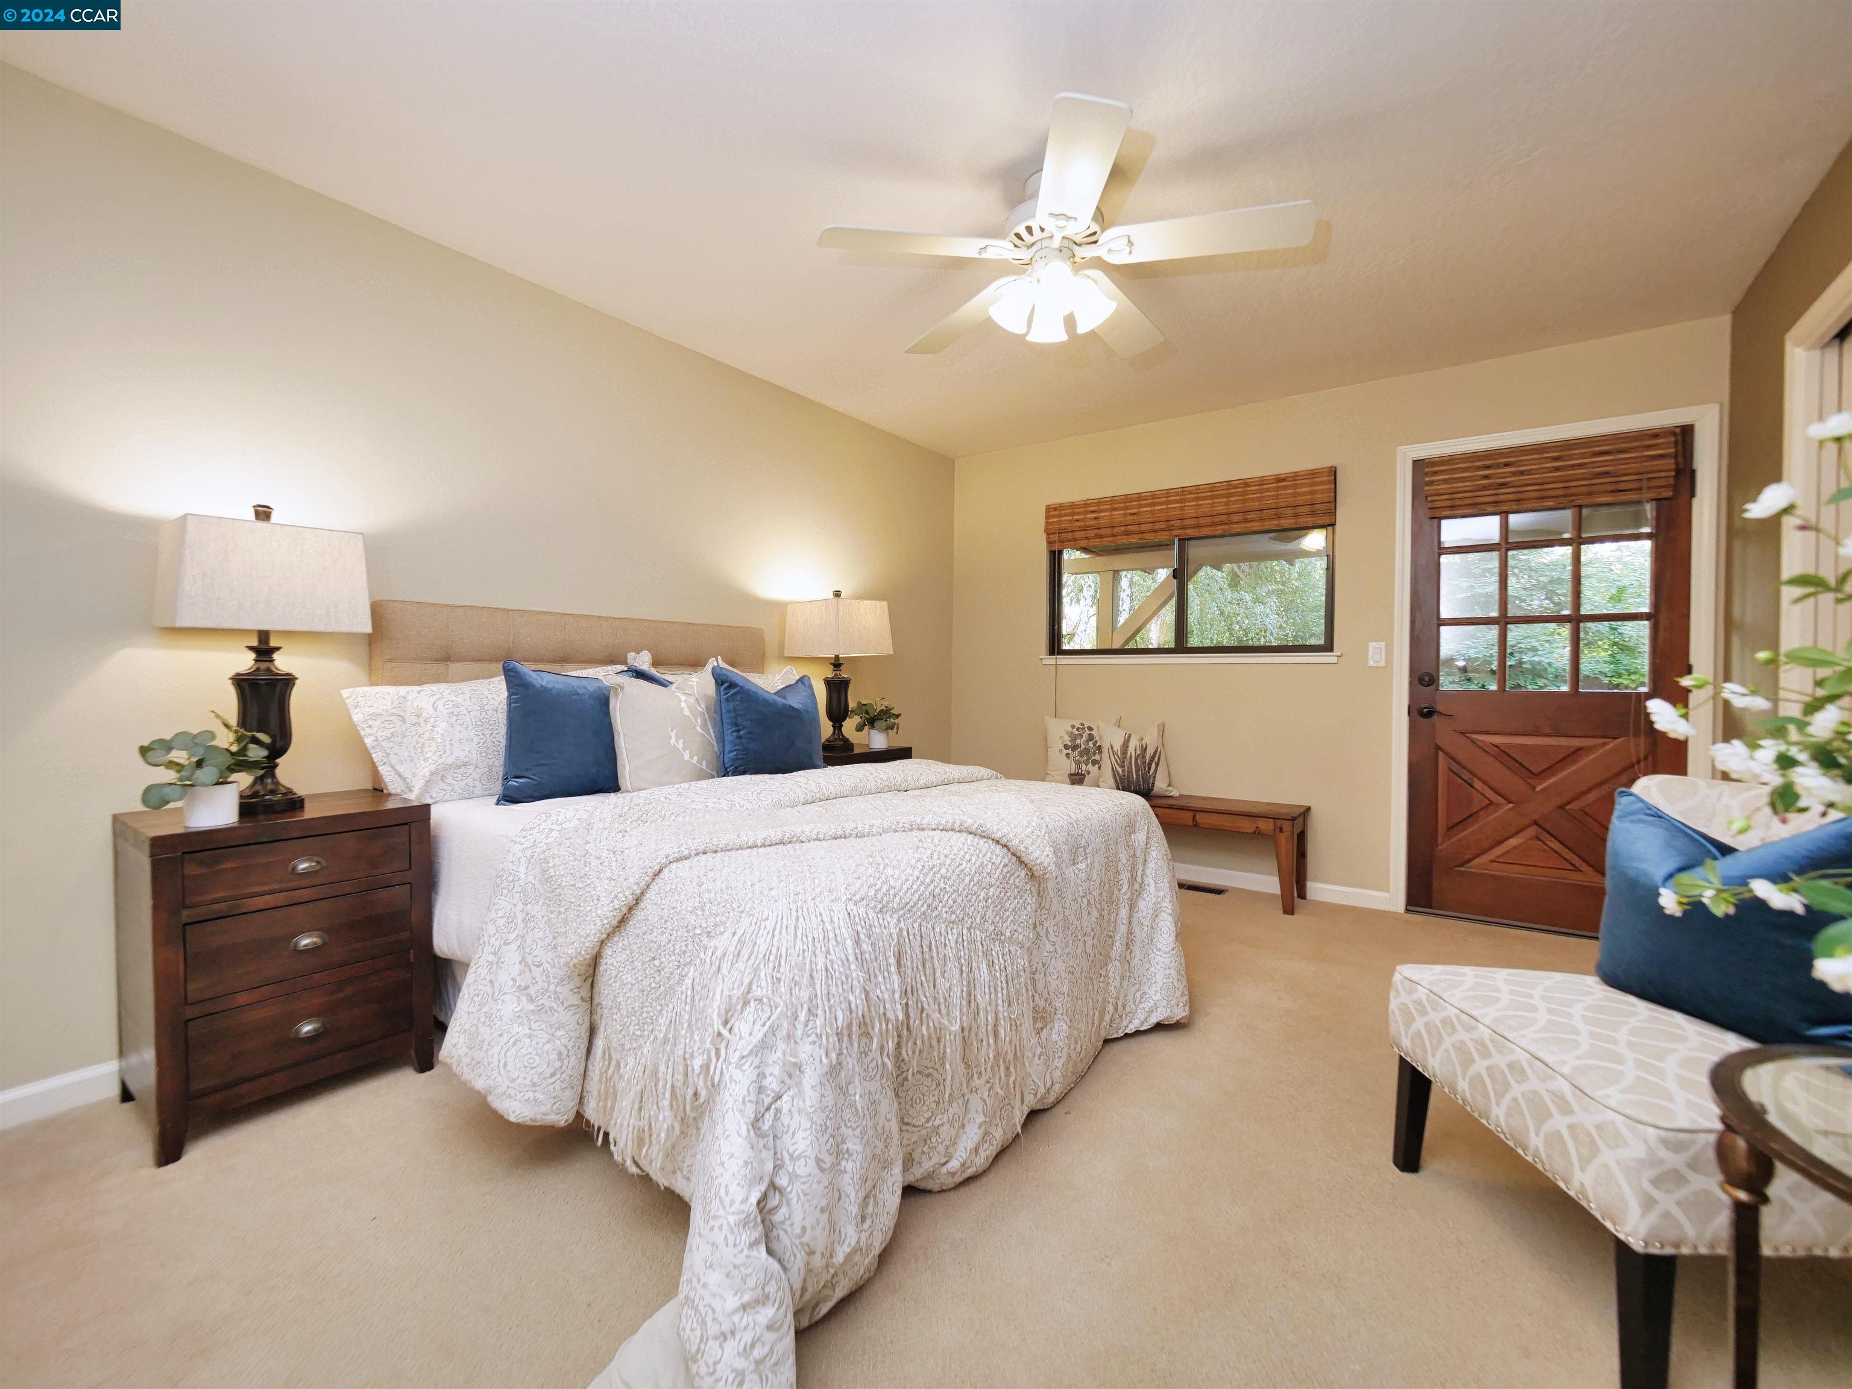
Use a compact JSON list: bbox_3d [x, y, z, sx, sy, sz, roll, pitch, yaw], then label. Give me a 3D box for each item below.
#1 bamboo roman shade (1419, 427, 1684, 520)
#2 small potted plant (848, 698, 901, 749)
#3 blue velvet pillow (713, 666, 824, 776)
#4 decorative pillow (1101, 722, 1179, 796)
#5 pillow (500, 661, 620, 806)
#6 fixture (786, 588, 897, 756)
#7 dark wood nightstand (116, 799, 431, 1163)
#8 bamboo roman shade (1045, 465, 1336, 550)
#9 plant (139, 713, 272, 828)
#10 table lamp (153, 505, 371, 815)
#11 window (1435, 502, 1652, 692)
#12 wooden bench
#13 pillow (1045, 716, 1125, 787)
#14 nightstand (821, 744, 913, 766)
[{"bbox_3d":[2.558,-0.899,3.112,0.813,0.267,0.070,2,2,36],"label":"bamboo roman shade"},{"bbox_3d":[-0.249,0.146,3.630,0.205,0.250,0.225,2,2,36],"label":"small potted plant"},{"bbox_3d":[-0.591,0.123,2.820,0.160,0.420,0.450,-14,-8,41],"label":"blue velvet pillow"},{"bbox_3d":[1.127,0.351,3.954,0.410,0.400,0.150,1,-11,22],"label":"decorative pillow"},{"bbox_3d":[-1.097,0.111,2.285,0.150,0.410,0.400,-11,-6,41],"label":"pillow"},{"bbox_3d":[-0.422,-0.117,3.623,0.330,0.760,0.390,2,2,36],"label":"fixture"},{"bbox_3d":[-1.658,0.649,1.930,0.430,0.709,0.530,2,2,37],"label":"dark wood nightstand"},{"bbox_3d":[1.329,-0.957,3.986,1.507,0.272,0.080,2,2,36],"label":"bamboo roman shade"},{"bbox_3d":[-1.653,0.171,1.720,0.195,0.260,0.215,2,2,36],"label":"plant"},{"bbox_3d":[-1.667,-0.090,1.896,0.257,0.770,0.368,2,2,36],"label":"table lamp"},{"bbox_3d":[2.589,-0.456,3.163,0.705,0.893,0.050,2,2,36],"label":"window"},{"bbox_3d":[1.159,0.753,3.895,1.465,0.436,0.330,2,2,36],"label":"wooden bench"},{"bbox_3d":[0.889,0.327,4.233,0.450,0.430,0.140,2,-12,36],"label":"pillow"},{"bbox_3d":[-0.401,0.624,3.671,0.420,0.724,0.540,2,2,36],"label":"nightstand"}]

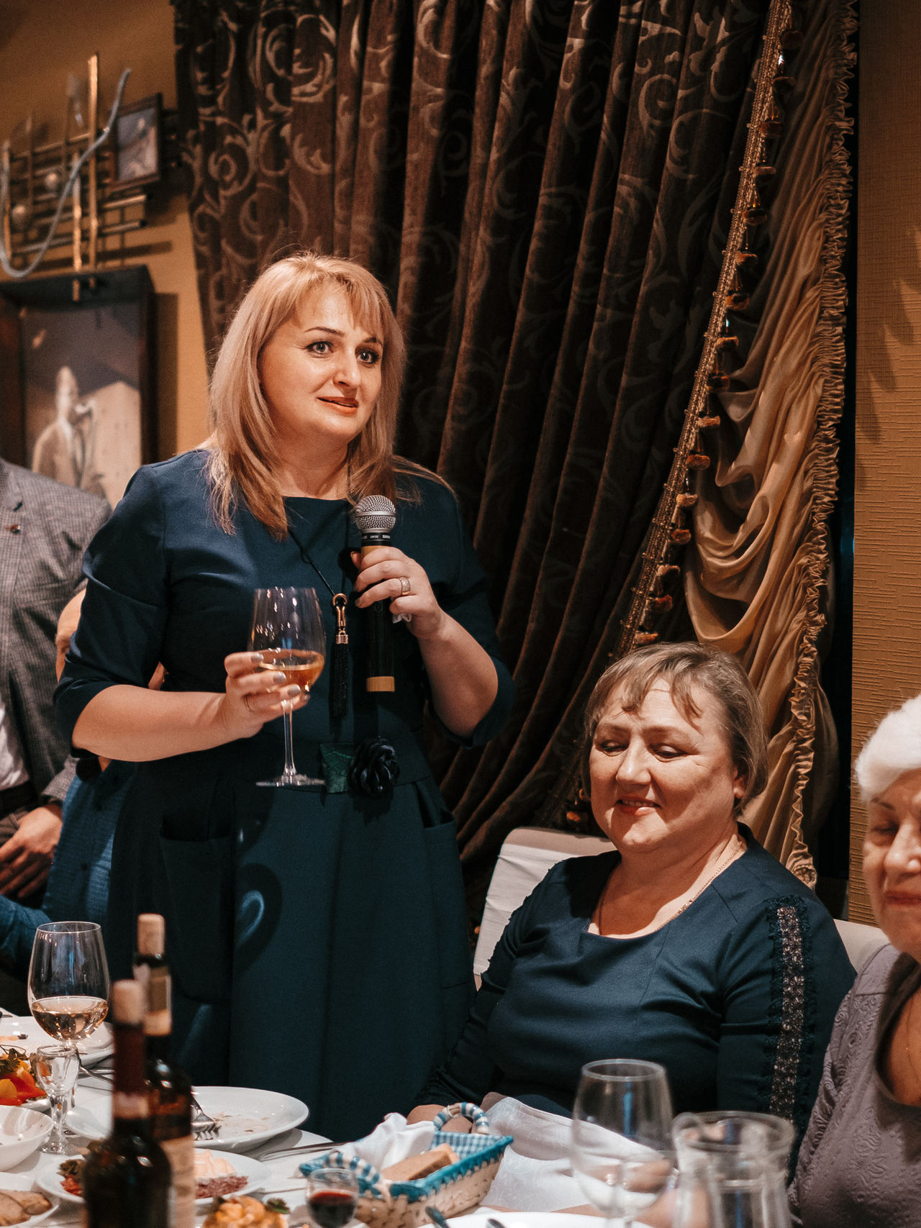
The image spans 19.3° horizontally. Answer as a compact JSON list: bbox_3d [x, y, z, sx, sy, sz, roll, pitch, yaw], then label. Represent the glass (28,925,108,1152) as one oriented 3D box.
[{"bbox_3d":[-0.425,0.450,2.942,0.088,0.222,0.088,0,4,0],"label":"glass"}]

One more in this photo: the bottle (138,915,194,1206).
[{"bbox_3d":[-0.284,0.432,2.510,0.076,0.316,0.076,0,4,0],"label":"bottle"}]

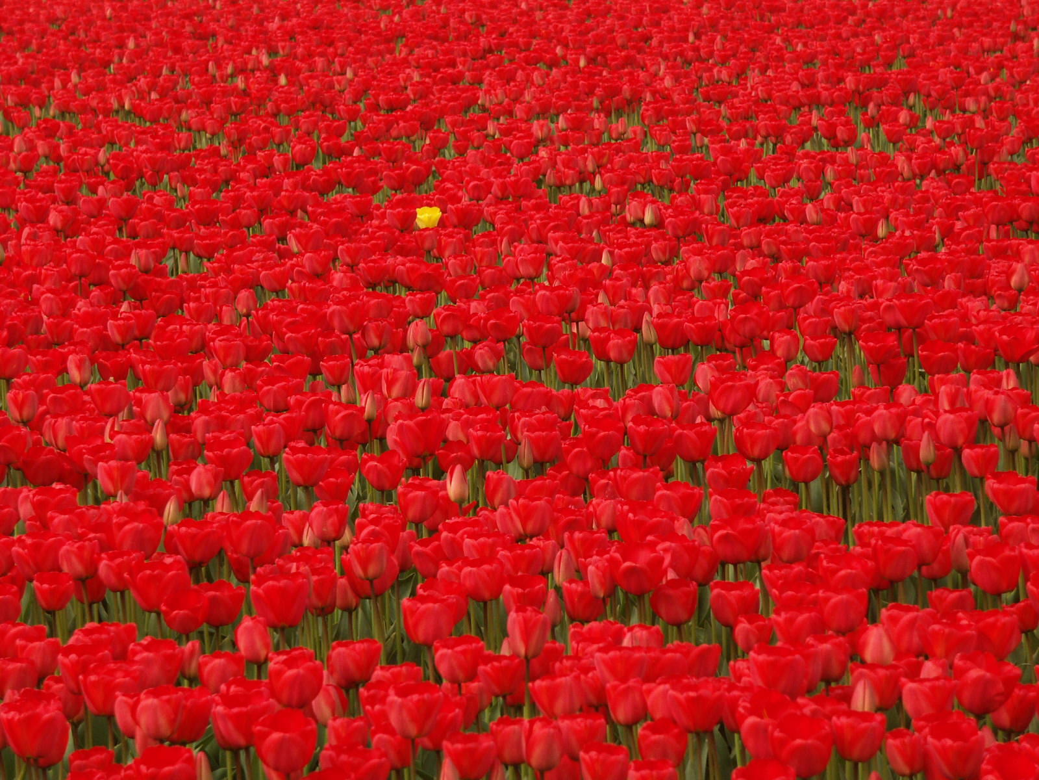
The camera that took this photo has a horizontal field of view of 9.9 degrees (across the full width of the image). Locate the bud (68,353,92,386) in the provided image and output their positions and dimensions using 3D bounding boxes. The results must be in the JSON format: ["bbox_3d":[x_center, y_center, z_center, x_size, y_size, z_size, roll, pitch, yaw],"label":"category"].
[{"bbox_3d":[-0.818,-0.037,11.118,0.044,0.062,0.044,-2,6,0],"label":"bud"}]

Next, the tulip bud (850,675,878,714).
[{"bbox_3d":[0.434,0.390,7.521,0.034,0.052,0.034,0,6,0],"label":"tulip bud"}]

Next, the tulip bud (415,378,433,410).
[{"bbox_3d":[-0.177,0.008,11.078,0.031,0.060,0.031,3,6,0],"label":"tulip bud"}]

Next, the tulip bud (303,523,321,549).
[{"bbox_3d":[-0.305,0.211,8.758,0.029,0.046,0.029,-6,6,0],"label":"tulip bud"}]

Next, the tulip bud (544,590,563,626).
[{"bbox_3d":[0.046,0.290,7.957,0.024,0.049,0.024,0,6,0],"label":"tulip bud"}]

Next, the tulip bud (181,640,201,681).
[{"bbox_3d":[-0.436,0.358,7.915,0.028,0.055,0.028,10,6,0],"label":"tulip bud"}]

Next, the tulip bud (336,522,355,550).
[{"bbox_3d":[-0.270,0.220,9.203,0.030,0.050,0.030,3,6,0],"label":"tulip bud"}]

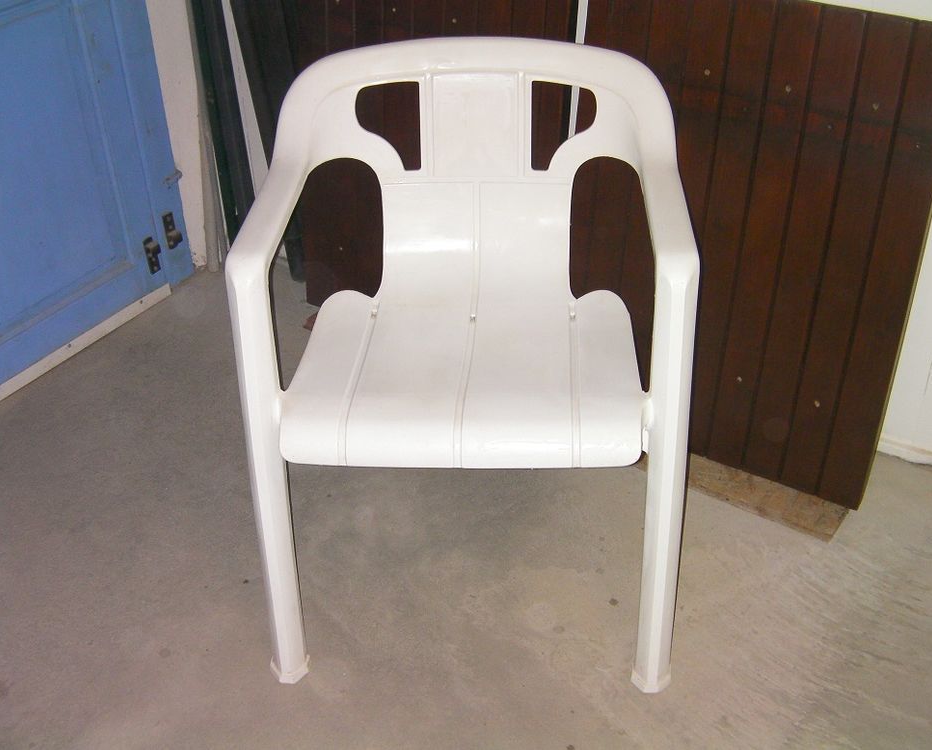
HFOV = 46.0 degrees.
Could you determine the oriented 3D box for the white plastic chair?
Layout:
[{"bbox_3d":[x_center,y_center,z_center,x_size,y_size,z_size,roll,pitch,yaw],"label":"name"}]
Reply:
[{"bbox_3d":[0.011,-0.032,1.575,0.567,0.775,0.565,0,32,4],"label":"white plastic chair"}]

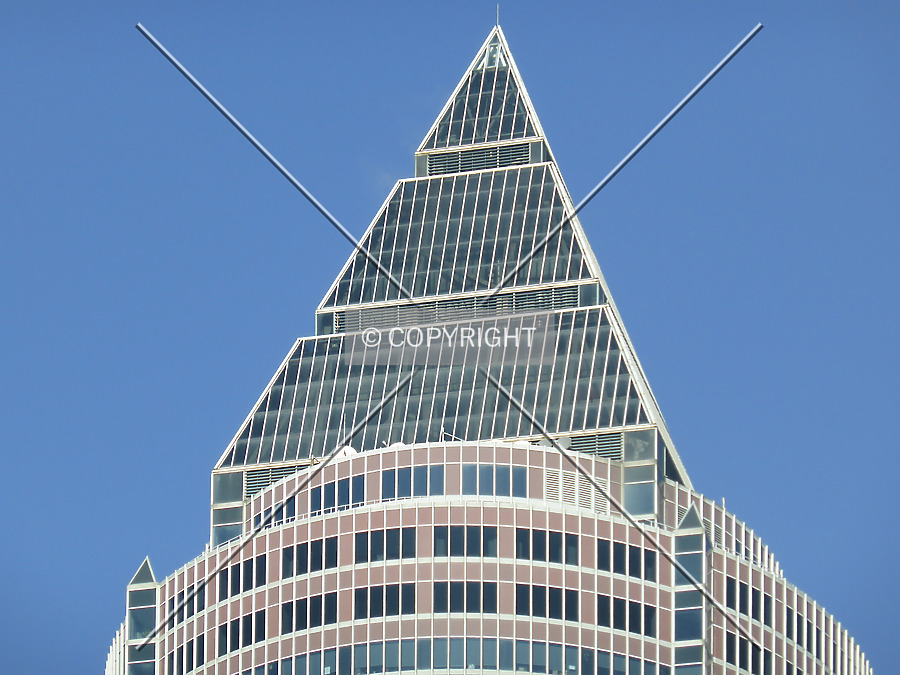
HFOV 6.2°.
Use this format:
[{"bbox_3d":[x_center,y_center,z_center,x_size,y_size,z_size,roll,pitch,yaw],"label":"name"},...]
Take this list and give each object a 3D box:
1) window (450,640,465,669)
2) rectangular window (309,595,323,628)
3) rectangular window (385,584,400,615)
[{"bbox_3d":[0.386,16.326,425.400,0.770,1.850,0.120,-2,-31,5],"label":"window"},{"bbox_3d":[-7.031,14.323,432.209,0.720,1.800,0.150,-12,-35,21],"label":"rectangular window"},{"bbox_3d":[-3.115,14.166,446.369,0.760,1.920,0.100,-6,-30,12],"label":"rectangular window"}]

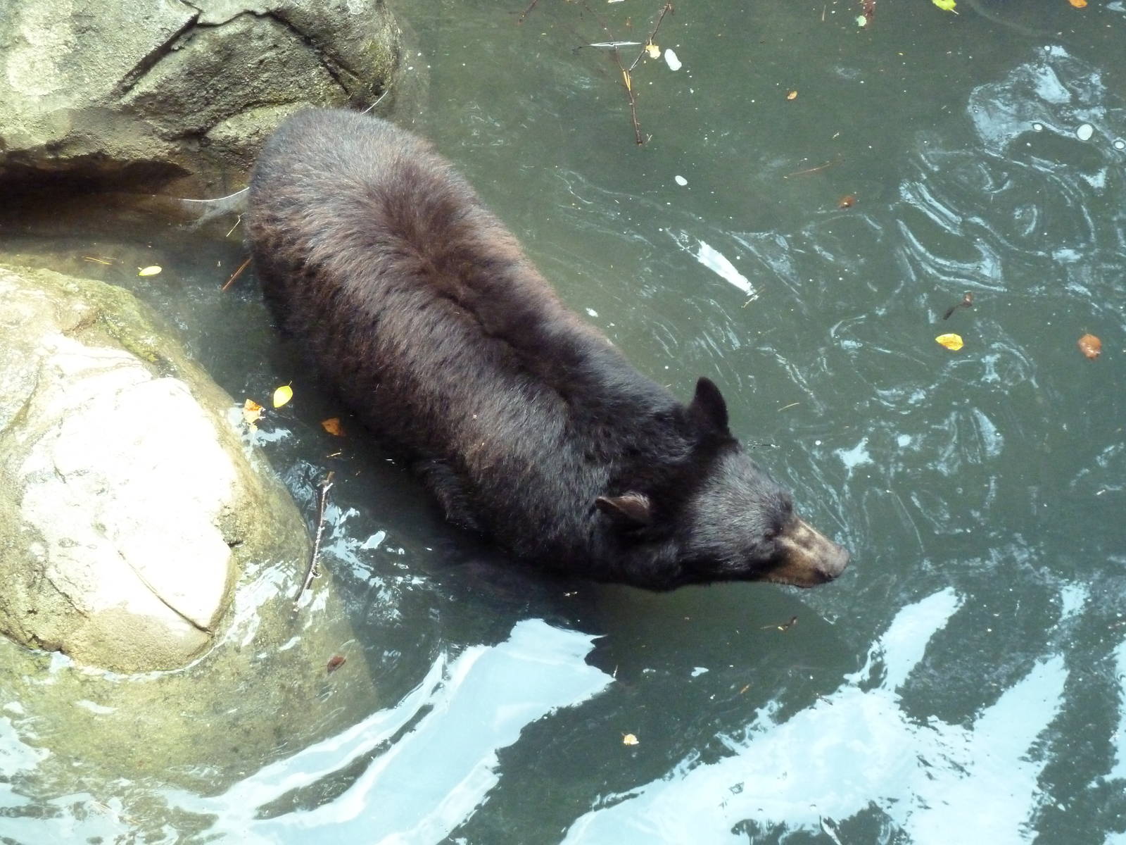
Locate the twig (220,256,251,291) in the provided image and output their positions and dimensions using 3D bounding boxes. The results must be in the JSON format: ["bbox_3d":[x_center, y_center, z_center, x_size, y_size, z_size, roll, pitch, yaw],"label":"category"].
[{"bbox_3d":[-0.730,-0.332,4.874,0.008,0.008,0.121,21,51,18],"label":"twig"}]

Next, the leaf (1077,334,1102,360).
[{"bbox_3d":[1.143,-0.164,4.723,0.048,0.015,0.072,-2,48,-2],"label":"leaf"}]

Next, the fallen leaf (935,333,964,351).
[{"bbox_3d":[0.841,-0.176,4.734,0.062,0.012,0.048,11,49,10],"label":"fallen leaf"}]

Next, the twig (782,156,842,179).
[{"bbox_3d":[0.586,-0.594,5.110,0.160,0.006,0.015,-21,51,-18],"label":"twig"}]

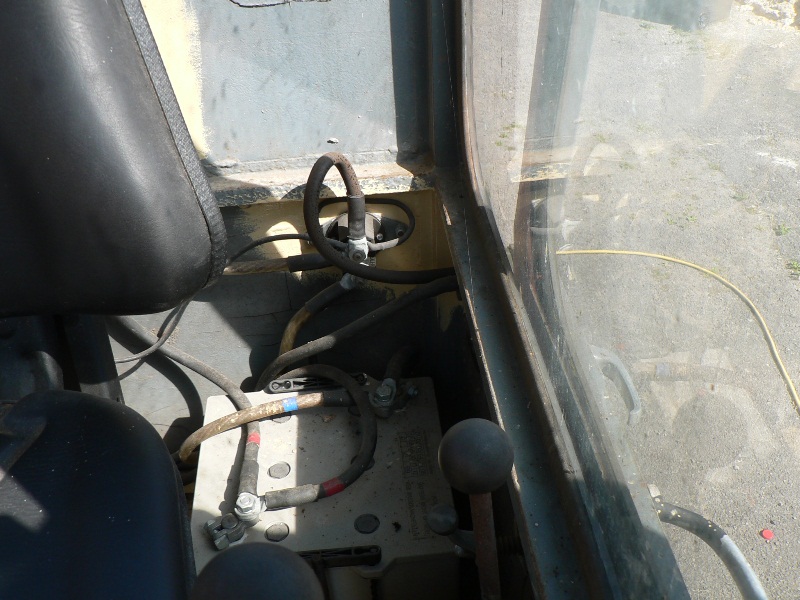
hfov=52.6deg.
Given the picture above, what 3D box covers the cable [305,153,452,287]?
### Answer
[{"bbox_3d":[-0.020,-0.087,0.865,0.161,0.174,0.062,-5,45,-2],"label":"cable"}]

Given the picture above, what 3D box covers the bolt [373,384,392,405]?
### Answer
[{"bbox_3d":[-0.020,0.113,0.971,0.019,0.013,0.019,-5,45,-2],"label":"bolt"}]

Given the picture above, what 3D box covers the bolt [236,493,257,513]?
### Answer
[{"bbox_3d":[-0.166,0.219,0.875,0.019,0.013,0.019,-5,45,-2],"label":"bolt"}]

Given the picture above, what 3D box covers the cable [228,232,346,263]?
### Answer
[{"bbox_3d":[-0.125,-0.058,0.882,0.130,0.036,0.035,-5,45,-2],"label":"cable"}]

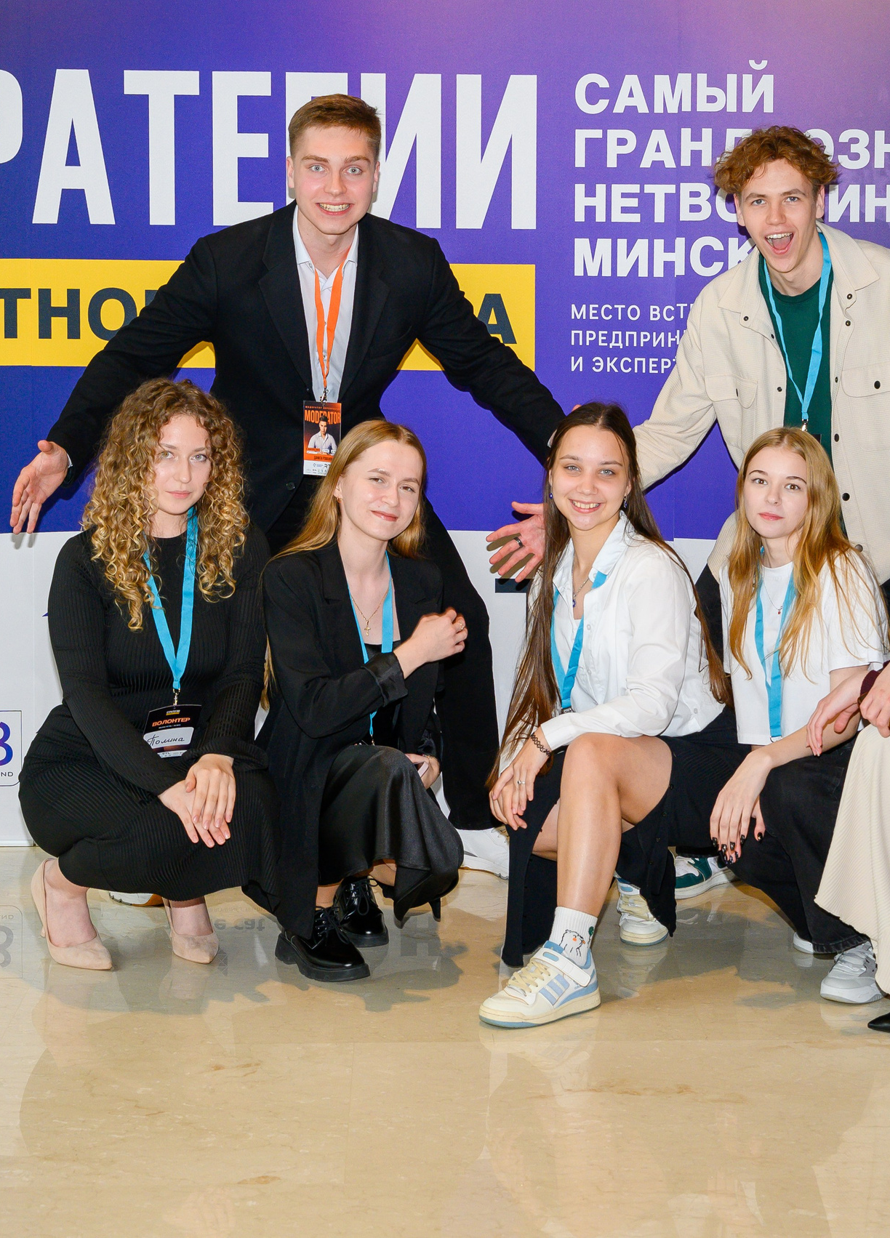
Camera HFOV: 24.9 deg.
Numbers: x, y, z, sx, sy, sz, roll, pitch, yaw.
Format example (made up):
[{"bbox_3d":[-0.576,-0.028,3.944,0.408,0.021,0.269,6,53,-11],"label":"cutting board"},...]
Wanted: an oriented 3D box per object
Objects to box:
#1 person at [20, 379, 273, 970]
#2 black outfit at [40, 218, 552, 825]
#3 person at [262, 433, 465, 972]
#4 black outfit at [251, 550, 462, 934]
[{"bbox_3d":[-0.549,0.099,3.700,0.450,1.066,0.560,-3,6,-33],"label":"person"},{"bbox_3d":[-0.272,-0.115,3.900,1.000,1.335,0.600,0,5,-3],"label":"black outfit"},{"bbox_3d":[-0.149,0.140,3.660,0.420,0.996,0.540,-3,6,-28],"label":"person"},{"bbox_3d":[-0.150,0.243,3.680,0.400,0.765,0.480,-3,6,-28],"label":"black outfit"}]

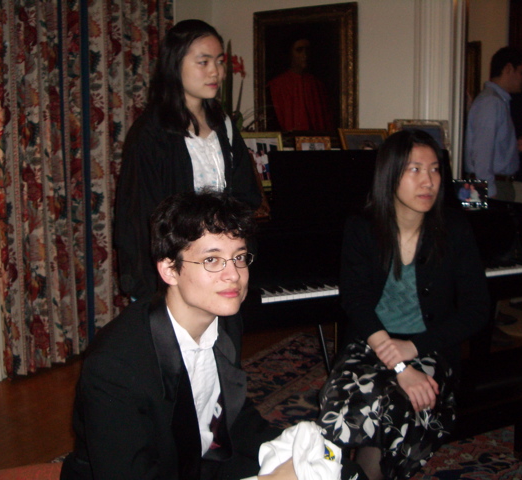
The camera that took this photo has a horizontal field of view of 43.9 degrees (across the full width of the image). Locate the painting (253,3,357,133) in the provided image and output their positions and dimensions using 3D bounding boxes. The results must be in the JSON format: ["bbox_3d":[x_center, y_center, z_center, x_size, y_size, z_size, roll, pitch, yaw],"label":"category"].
[{"bbox_3d":[0.284,-1.068,4.286,0.759,0.909,0.070,5,10,28],"label":"painting"}]

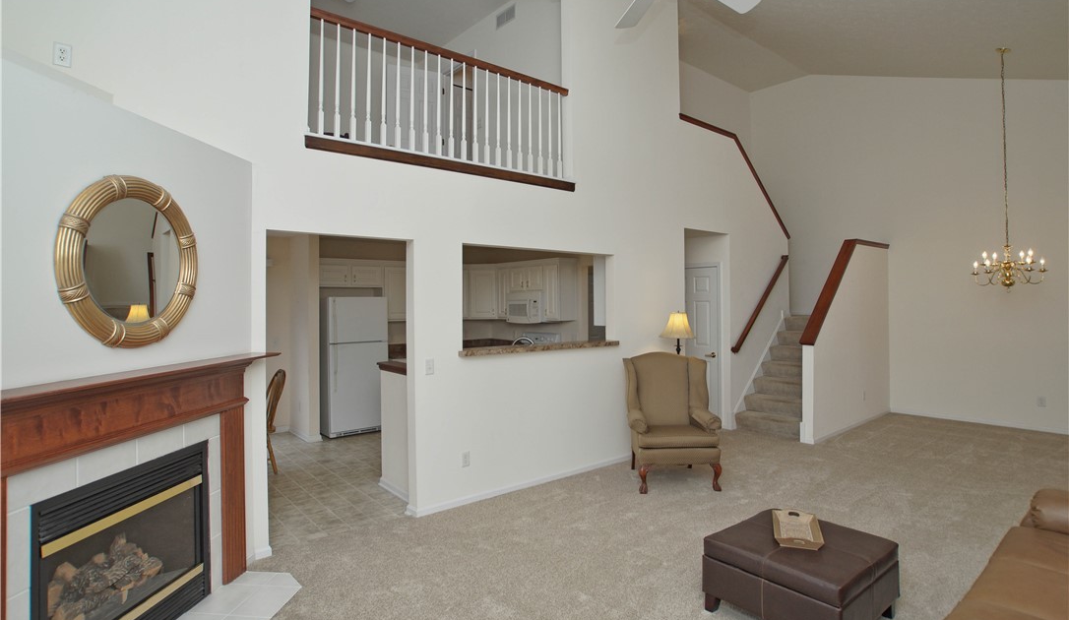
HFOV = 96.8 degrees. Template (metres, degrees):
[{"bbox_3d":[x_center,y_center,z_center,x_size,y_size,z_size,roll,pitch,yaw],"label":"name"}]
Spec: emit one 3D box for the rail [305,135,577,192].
[{"bbox_3d":[-0.554,-1.117,3.745,2.270,0.090,0.100,-1,0,-34],"label":"rail"}]

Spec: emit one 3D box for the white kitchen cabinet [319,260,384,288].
[{"bbox_3d":[-2.516,-0.479,6.421,0.800,0.370,0.340,-1,0,-38],"label":"white kitchen cabinet"}]

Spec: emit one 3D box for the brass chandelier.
[{"bbox_3d":[5.009,-1.503,5.050,0.600,2.560,0.600,-1,0,0],"label":"brass chandelier"}]

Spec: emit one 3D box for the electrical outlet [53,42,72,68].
[{"bbox_3d":[-2.455,-1.326,2.469,0.072,0.118,0.010,-1,0,-34],"label":"electrical outlet"}]

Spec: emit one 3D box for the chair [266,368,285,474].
[{"bbox_3d":[-2.659,1.063,4.466,0.530,0.980,0.460,-1,0,-38],"label":"chair"}]

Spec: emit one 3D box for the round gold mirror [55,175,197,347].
[{"bbox_3d":[-1.812,-0.221,2.189,0.060,0.770,0.710,-1,0,7],"label":"round gold mirror"}]

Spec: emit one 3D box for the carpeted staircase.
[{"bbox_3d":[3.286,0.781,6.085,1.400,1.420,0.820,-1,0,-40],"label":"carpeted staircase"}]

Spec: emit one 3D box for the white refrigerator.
[{"bbox_3d":[-2.405,0.698,6.227,0.730,1.700,0.740,-1,0,-38],"label":"white refrigerator"}]

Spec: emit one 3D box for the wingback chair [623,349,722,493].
[{"bbox_3d":[1.215,0.955,4.250,0.780,1.110,0.800,-1,0,-2],"label":"wingback chair"}]

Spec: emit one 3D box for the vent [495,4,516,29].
[{"bbox_3d":[-0.291,-2.997,4.846,0.020,0.150,0.330,-1,0,-38],"label":"vent"}]

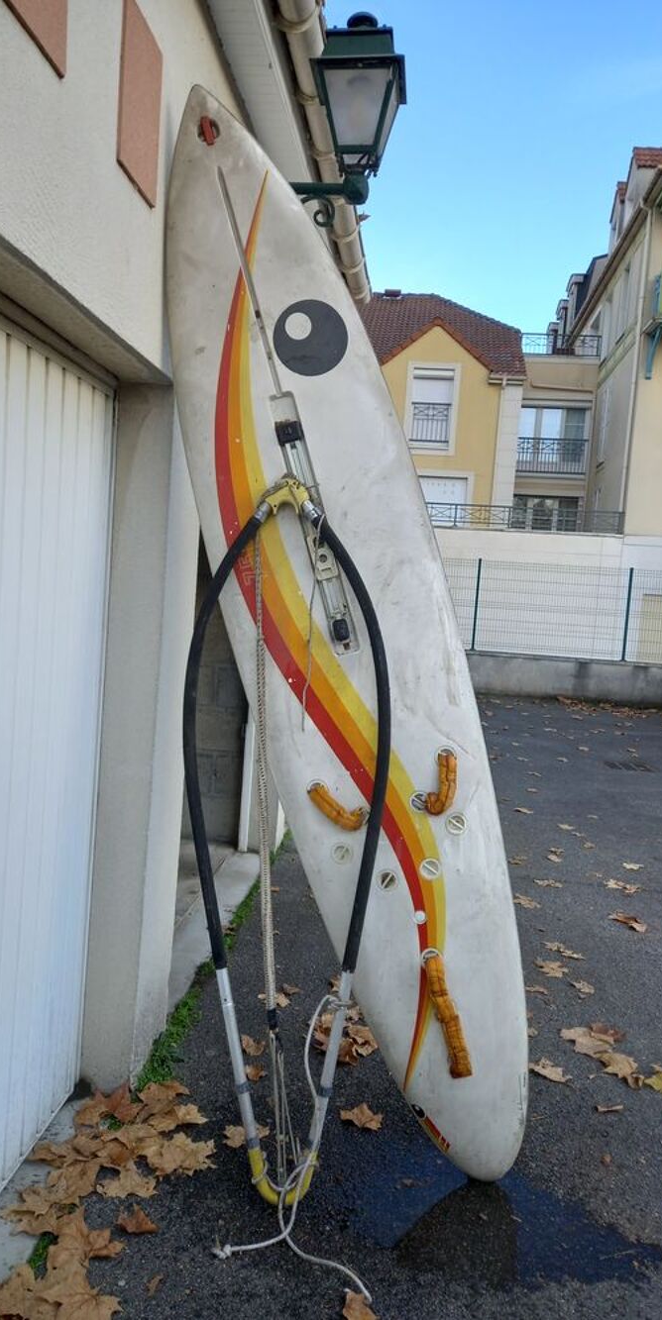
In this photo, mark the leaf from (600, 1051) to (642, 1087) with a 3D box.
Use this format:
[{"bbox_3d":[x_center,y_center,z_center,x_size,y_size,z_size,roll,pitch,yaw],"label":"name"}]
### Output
[{"bbox_3d":[0.951,1.347,3.129,0.140,0.045,0.180,4,4,6],"label":"leaf"}]

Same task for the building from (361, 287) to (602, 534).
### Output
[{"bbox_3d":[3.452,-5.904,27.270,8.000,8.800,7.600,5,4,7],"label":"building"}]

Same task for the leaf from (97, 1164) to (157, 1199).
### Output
[{"bbox_3d":[-0.505,1.296,2.365,0.150,0.040,0.135,4,4,6],"label":"leaf"}]

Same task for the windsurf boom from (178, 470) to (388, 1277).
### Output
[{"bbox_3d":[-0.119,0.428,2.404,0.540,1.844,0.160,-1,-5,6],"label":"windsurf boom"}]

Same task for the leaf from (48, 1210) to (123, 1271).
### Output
[{"bbox_3d":[-0.545,1.283,2.127,0.164,0.035,0.174,4,4,5],"label":"leaf"}]

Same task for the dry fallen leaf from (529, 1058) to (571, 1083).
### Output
[{"bbox_3d":[0.710,1.338,3.095,0.150,0.040,0.130,4,4,6],"label":"dry fallen leaf"}]

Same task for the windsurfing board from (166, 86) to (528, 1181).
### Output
[{"bbox_3d":[0.034,-0.084,2.542,0.600,2.950,0.220,-15,-3,2],"label":"windsurfing board"}]

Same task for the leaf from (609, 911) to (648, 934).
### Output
[{"bbox_3d":[1.445,1.266,4.628,0.144,0.045,0.207,1,4,-34],"label":"leaf"}]

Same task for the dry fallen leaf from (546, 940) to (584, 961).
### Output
[{"bbox_3d":[1.028,1.274,4.196,0.183,0.028,0.114,7,5,40],"label":"dry fallen leaf"}]

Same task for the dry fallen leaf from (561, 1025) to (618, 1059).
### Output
[{"bbox_3d":[0.902,1.336,3.328,0.200,0.040,0.190,4,4,6],"label":"dry fallen leaf"}]

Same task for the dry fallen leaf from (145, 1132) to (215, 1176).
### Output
[{"bbox_3d":[-0.392,1.275,2.482,0.181,0.030,0.177,4,4,5],"label":"dry fallen leaf"}]

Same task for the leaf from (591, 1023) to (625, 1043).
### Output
[{"bbox_3d":[0.988,1.337,3.400,0.150,0.035,0.130,4,4,6],"label":"leaf"}]

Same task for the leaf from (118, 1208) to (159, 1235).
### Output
[{"bbox_3d":[-0.448,1.297,2.214,0.092,0.030,0.080,4,4,5],"label":"leaf"}]

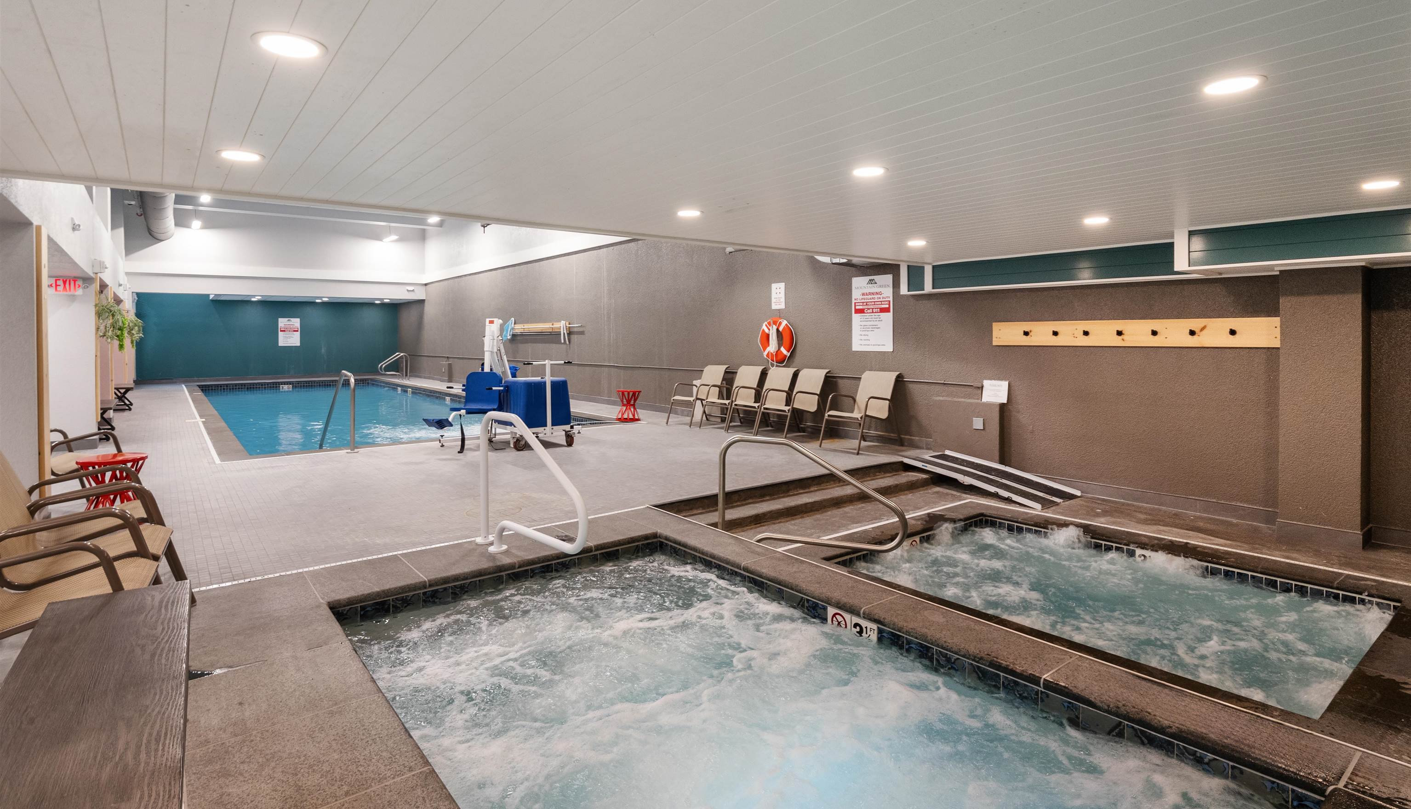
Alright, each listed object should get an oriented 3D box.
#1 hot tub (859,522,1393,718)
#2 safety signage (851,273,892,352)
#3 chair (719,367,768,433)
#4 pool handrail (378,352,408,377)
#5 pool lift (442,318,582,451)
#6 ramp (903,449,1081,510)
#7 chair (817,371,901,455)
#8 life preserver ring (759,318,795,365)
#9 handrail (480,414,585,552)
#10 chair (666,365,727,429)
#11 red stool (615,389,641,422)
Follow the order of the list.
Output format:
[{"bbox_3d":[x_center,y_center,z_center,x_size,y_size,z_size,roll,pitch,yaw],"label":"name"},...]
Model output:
[{"bbox_3d":[2.365,1.352,4.002,1.873,0.594,2.385,-4,5,-38],"label":"hot tub"},{"bbox_3d":[2.013,-1.092,7.861,0.020,0.914,0.599,-4,6,-40],"label":"safety signage"},{"bbox_3d":[0.394,-0.102,9.242,0.778,0.860,0.578,-4,6,-40],"label":"chair"},{"bbox_3d":[-9.616,-1.129,19.962,0.819,0.880,0.532,-4,6,-40],"label":"pool handrail"},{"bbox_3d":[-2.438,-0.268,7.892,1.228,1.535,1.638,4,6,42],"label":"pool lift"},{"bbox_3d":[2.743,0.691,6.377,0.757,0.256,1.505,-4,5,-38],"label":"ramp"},{"bbox_3d":[1.786,0.061,7.553,0.778,0.860,0.578,-4,6,-40],"label":"chair"},{"bbox_3d":[0.989,-0.883,9.008,0.113,0.624,0.624,-4,6,-40],"label":"life preserver ring"},{"bbox_3d":[-1.048,0.498,3.755,0.102,0.839,1.146,-4,6,-41],"label":"handrail"},{"bbox_3d":[-0.095,-0.141,9.669,0.778,0.860,0.578,-4,6,-40],"label":"chair"},{"bbox_3d":[-1.193,0.013,10.083,0.384,0.486,0.384,0,4,0],"label":"red stool"}]

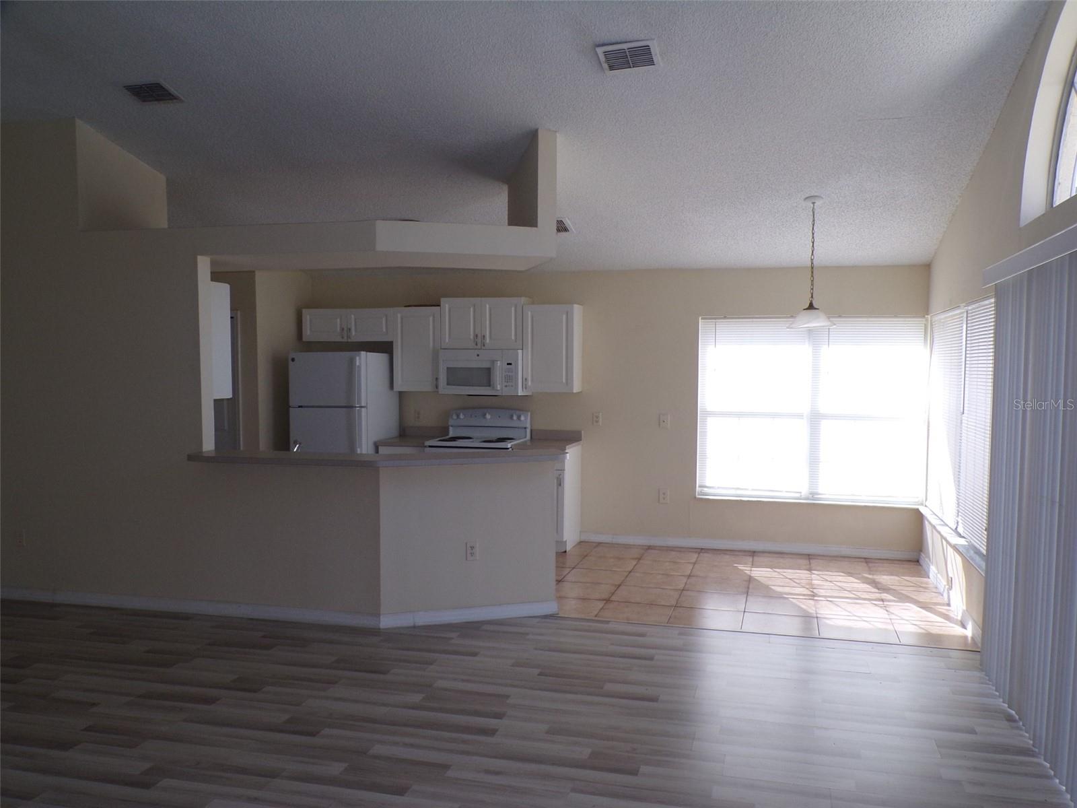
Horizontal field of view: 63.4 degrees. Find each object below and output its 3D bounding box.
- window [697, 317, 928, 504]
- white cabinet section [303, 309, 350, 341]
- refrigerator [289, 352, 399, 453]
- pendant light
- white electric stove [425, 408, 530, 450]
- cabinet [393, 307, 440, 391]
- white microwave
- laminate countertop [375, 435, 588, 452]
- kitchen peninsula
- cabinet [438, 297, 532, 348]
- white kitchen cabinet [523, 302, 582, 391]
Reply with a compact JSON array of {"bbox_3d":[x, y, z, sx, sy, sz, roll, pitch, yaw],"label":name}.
[{"bbox_3d":[2.273,0.044,7.345,1.822,1.547,0.110,1,3,16],"label":"window"},{"bbox_3d":[-1.968,-0.750,8.373,0.471,0.306,0.321,1,3,16],"label":"white cabinet section"},{"bbox_3d":[-1.754,0.387,7.980,0.710,1.700,0.789,1,2,16],"label":"refrigerator"},{"bbox_3d":[1.877,-0.967,5.970,0.314,0.906,0.314,1,2,16],"label":"pendant light"},{"bbox_3d":[-0.518,0.654,7.761,0.762,1.195,0.675,1,3,16],"label":"white electric stove"},{"bbox_3d":[-1.052,-0.501,8.052,0.469,0.761,0.323,1,3,16],"label":"cabinet"},{"bbox_3d":[-0.479,-0.290,7.894,0.754,0.404,0.392,1,2,16],"label":"white microwave"},{"bbox_3d":[-0.515,0.356,7.803,1.731,0.042,0.633,1,2,16],"label":"laminate countertop"},{"bbox_3d":[-0.977,0.825,5.582,2.220,1.043,1.000,1,3,16],"label":"kitchen peninsula"},{"bbox_3d":[-0.458,-0.717,7.873,0.765,0.451,0.323,1,3,16],"label":"cabinet"},{"bbox_3d":[0.130,-0.484,7.716,0.459,0.761,0.323,1,3,16],"label":"white kitchen cabinet"}]

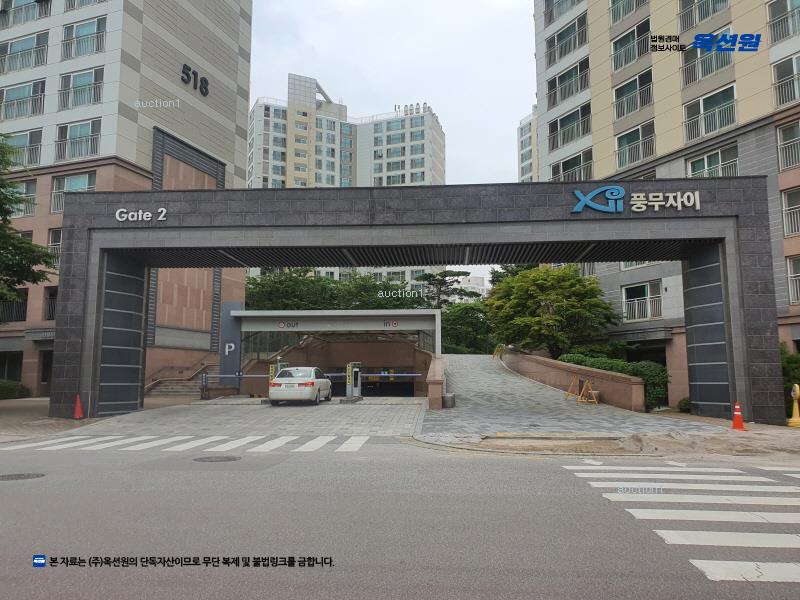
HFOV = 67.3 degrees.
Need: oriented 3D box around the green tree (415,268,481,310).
[{"bbox_3d":[3.513,0.644,44.280,4.883,6.019,4.600,0,-7,0],"label":"green tree"}]

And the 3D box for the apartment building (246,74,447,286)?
[{"bbox_3d":[-11.292,-13.477,120.703,40.000,56.500,22.000,1,-7,-5],"label":"apartment building"}]

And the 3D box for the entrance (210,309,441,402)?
[{"bbox_3d":[-3.155,2.790,29.636,10.430,4.119,4.500,-1,-7,4],"label":"entrance"}]

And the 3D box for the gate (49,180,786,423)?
[{"bbox_3d":[0.143,0.225,19.437,21.372,7.111,3.200,-1,-7,4],"label":"gate"}]

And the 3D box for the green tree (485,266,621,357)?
[{"bbox_3d":[7.625,0.651,30.164,6.745,4.754,6.200,0,-7,0],"label":"green tree"}]

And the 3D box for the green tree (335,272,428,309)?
[{"bbox_3d":[-1.245,0.865,40.218,6.322,5.138,5.500,0,-7,0],"label":"green tree"}]

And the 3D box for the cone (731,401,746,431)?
[{"bbox_3d":[8.700,2.960,15.449,0.390,0.740,0.390,0,-7,0],"label":"cone"}]

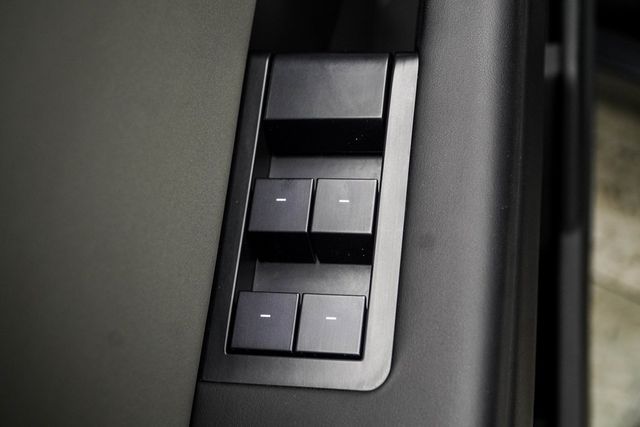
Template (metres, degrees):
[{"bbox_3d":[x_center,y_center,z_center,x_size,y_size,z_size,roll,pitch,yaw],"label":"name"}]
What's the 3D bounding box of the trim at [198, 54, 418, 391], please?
[{"bbox_3d":[0.000,0.002,0.380,0.071,0.023,0.138,1,67,13],"label":"trim"}]

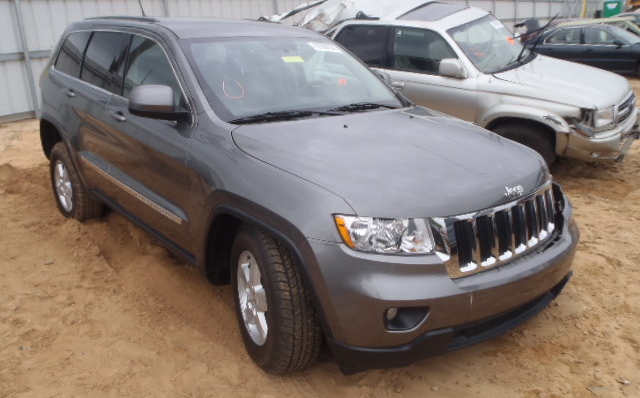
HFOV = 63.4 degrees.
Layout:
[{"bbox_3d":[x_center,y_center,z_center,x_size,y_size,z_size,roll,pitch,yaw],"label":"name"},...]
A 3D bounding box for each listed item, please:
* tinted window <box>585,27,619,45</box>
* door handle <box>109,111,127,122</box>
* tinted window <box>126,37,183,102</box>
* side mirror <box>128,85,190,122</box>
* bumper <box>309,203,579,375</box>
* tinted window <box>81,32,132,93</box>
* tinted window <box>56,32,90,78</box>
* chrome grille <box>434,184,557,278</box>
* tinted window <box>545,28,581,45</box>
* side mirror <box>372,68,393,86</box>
[{"bbox_3d":[6.517,-3.735,11.900,0.850,0.380,0.090,11,4,39],"label":"tinted window"},{"bbox_3d":[-1.297,-0.523,3.318,0.060,0.050,0.240,-13,21,-39],"label":"door handle"},{"bbox_3d":[-0.970,-0.765,3.063,0.090,0.420,0.950,7,8,-43],"label":"tinted window"},{"bbox_3d":[-0.908,-0.529,2.825,0.260,0.200,0.220,-13,21,-39],"label":"side mirror"},{"bbox_3d":[0.787,0.295,2.551,1.860,0.570,0.540,-13,21,-39],"label":"bumper"},{"bbox_3d":[-1.513,-0.976,3.669,0.090,0.420,0.840,7,8,-43],"label":"tinted window"},{"bbox_3d":[-2.038,-1.184,4.264,0.090,0.360,0.700,7,8,-43],"label":"tinted window"},{"bbox_3d":[0.867,0.140,2.410,0.990,0.310,0.190,-13,21,-39],"label":"chrome grille"},{"bbox_3d":[5.715,-3.829,12.200,0.800,0.370,0.090,11,4,39],"label":"tinted window"},{"bbox_3d":[0.504,-0.927,4.058,0.260,0.200,0.210,-13,21,-39],"label":"side mirror"}]

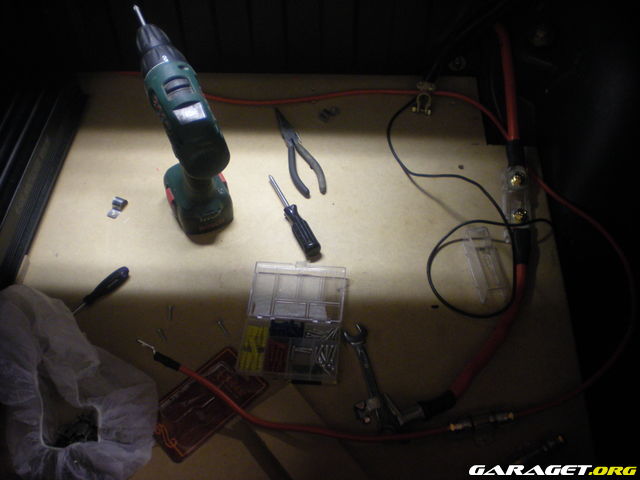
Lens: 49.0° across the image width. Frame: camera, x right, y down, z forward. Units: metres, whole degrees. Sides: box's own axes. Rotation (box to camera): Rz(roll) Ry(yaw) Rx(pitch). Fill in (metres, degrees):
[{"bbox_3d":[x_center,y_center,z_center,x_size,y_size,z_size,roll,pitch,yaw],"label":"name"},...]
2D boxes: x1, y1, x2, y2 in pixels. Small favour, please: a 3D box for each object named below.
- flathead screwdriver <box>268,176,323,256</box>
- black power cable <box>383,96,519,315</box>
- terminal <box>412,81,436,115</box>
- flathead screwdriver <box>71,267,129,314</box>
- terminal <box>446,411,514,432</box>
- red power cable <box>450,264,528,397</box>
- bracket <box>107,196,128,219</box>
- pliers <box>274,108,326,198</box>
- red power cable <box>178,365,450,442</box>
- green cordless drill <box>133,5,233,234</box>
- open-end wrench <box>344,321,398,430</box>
[{"bbox_3d":[-0.037,-0.037,0.969,0.025,0.025,0.163,-21,53,-14],"label":"flathead screwdriver"},{"bbox_3d":[0.186,-0.067,0.965,0.138,0.055,0.410,-8,51,-4],"label":"black power cable"},{"bbox_3d":[0.166,-0.225,1.113,0.036,0.026,0.068,1,51,3],"label":"terminal"},{"bbox_3d":[-0.299,0.085,0.883,0.022,0.022,0.155,31,59,24],"label":"flathead screwdriver"},{"bbox_3d":[0.179,0.200,0.773,0.076,0.018,0.018,-10,51,-6],"label":"terminal"},{"bbox_3d":[0.211,0.104,0.841,0.030,0.025,0.224,24,56,20],"label":"red power cable"},{"bbox_3d":[-0.285,-0.044,0.991,0.018,0.014,0.035,32,59,25],"label":"bracket"},{"bbox_3d":[-0.035,-0.136,1.053,0.042,0.018,0.201,-16,52,-11],"label":"pliers"},{"bbox_3d":[-0.017,0.194,0.781,0.324,0.024,0.052,10,52,10],"label":"red power cable"},{"bbox_3d":[-0.187,-0.162,0.944,0.078,0.230,0.315,-18,53,-12],"label":"green cordless drill"},{"bbox_3d":[0.057,0.157,0.814,0.033,0.014,0.141,-11,51,-7],"label":"open-end wrench"}]

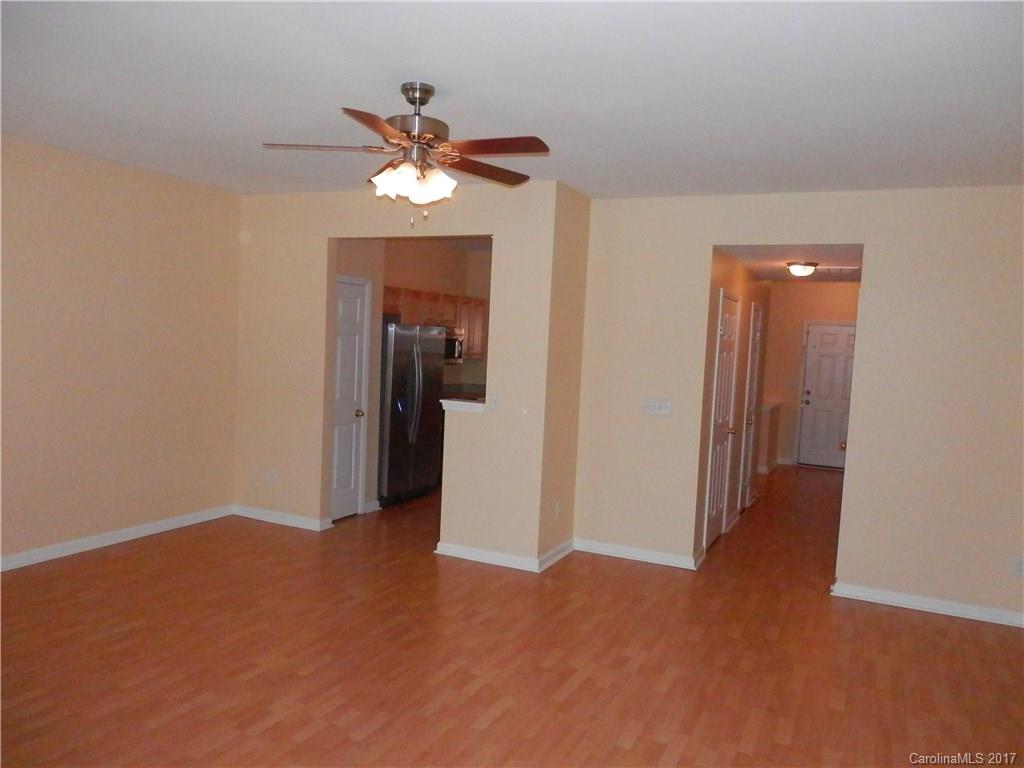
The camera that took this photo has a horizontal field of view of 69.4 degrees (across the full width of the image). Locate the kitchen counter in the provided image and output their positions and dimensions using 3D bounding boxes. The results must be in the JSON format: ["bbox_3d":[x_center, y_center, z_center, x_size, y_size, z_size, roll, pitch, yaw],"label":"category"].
[{"bbox_3d":[-0.325,0.165,5.531,0.390,0.065,0.180,5,4,25],"label":"kitchen counter"}]

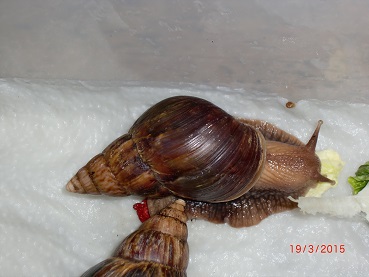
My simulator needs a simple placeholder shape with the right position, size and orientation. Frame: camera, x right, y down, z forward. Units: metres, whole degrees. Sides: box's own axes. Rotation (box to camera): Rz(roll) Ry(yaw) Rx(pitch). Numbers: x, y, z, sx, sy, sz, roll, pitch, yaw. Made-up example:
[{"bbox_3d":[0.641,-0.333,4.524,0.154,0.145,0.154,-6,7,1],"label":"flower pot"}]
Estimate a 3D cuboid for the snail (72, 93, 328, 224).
[{"bbox_3d":[0.007,0.006,0.390,0.132,0.054,0.059,-4,60,-2],"label":"snail"}]

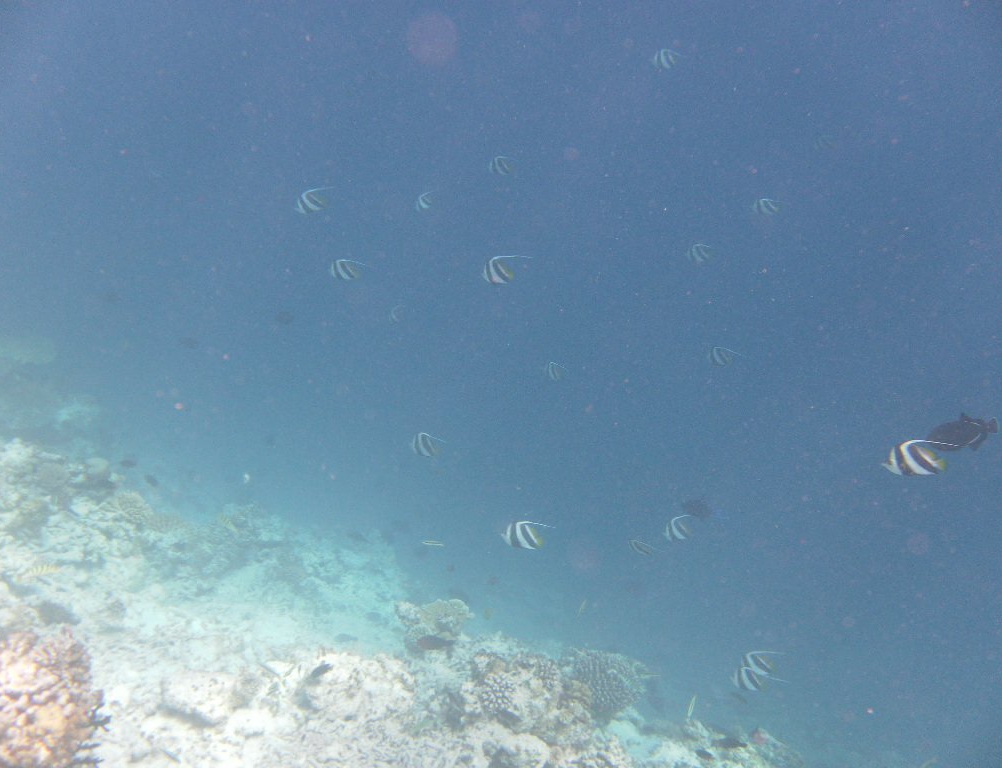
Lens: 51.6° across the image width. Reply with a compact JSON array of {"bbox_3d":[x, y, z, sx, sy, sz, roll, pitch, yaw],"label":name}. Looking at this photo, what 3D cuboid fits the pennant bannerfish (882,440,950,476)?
[{"bbox_3d":[1.164,0.209,2.900,0.200,0.102,0.033,-1,9,21],"label":"pennant bannerfish"}]

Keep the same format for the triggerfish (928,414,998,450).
[{"bbox_3d":[1.426,0.147,3.200,0.215,0.100,0.045,-12,5,19],"label":"triggerfish"}]

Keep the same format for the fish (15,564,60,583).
[{"bbox_3d":[-1.251,0.512,2.800,0.125,0.038,0.022,-15,8,9],"label":"fish"}]

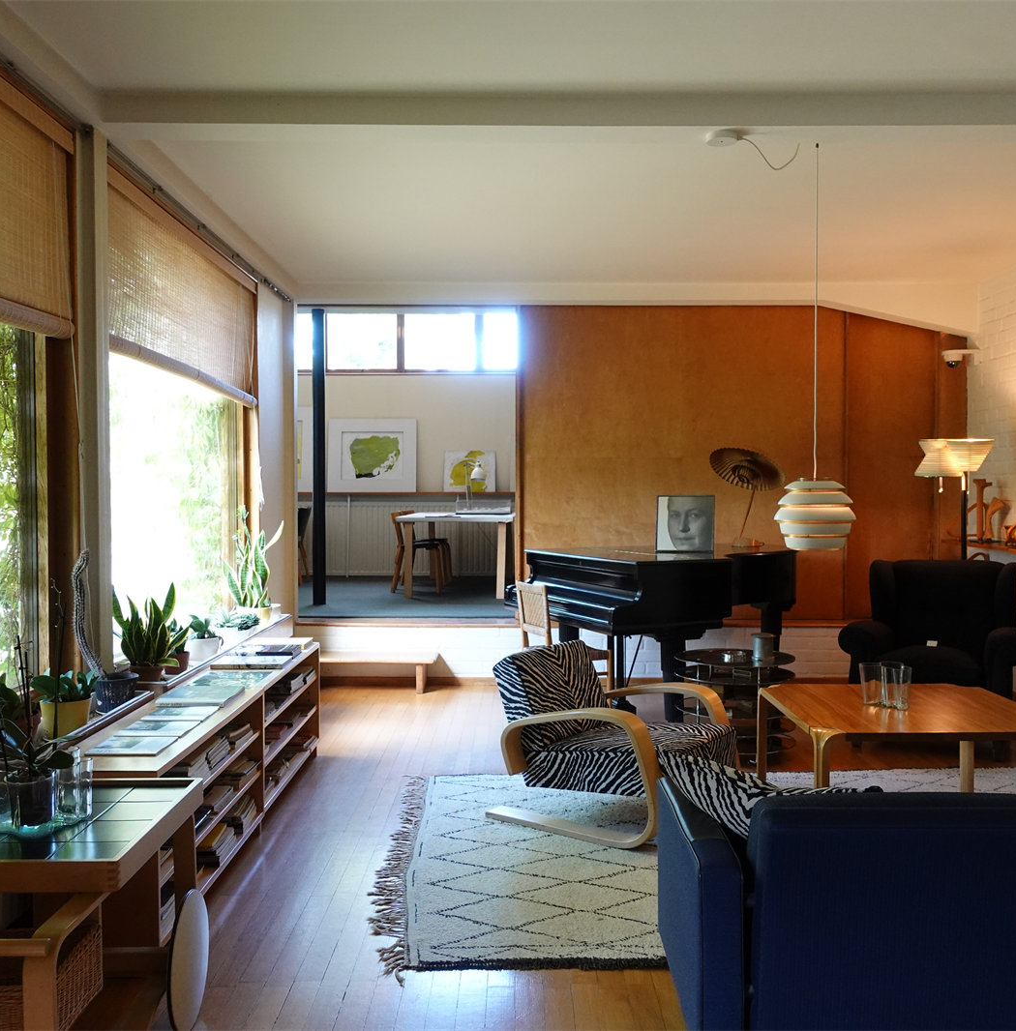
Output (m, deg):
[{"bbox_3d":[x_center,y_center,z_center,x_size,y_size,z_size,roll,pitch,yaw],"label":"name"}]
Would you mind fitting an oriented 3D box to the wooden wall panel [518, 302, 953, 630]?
[{"bbox_3d":[1.636,-0.355,7.233,3.120,2.250,0.070,0,1,0],"label":"wooden wall panel"}]

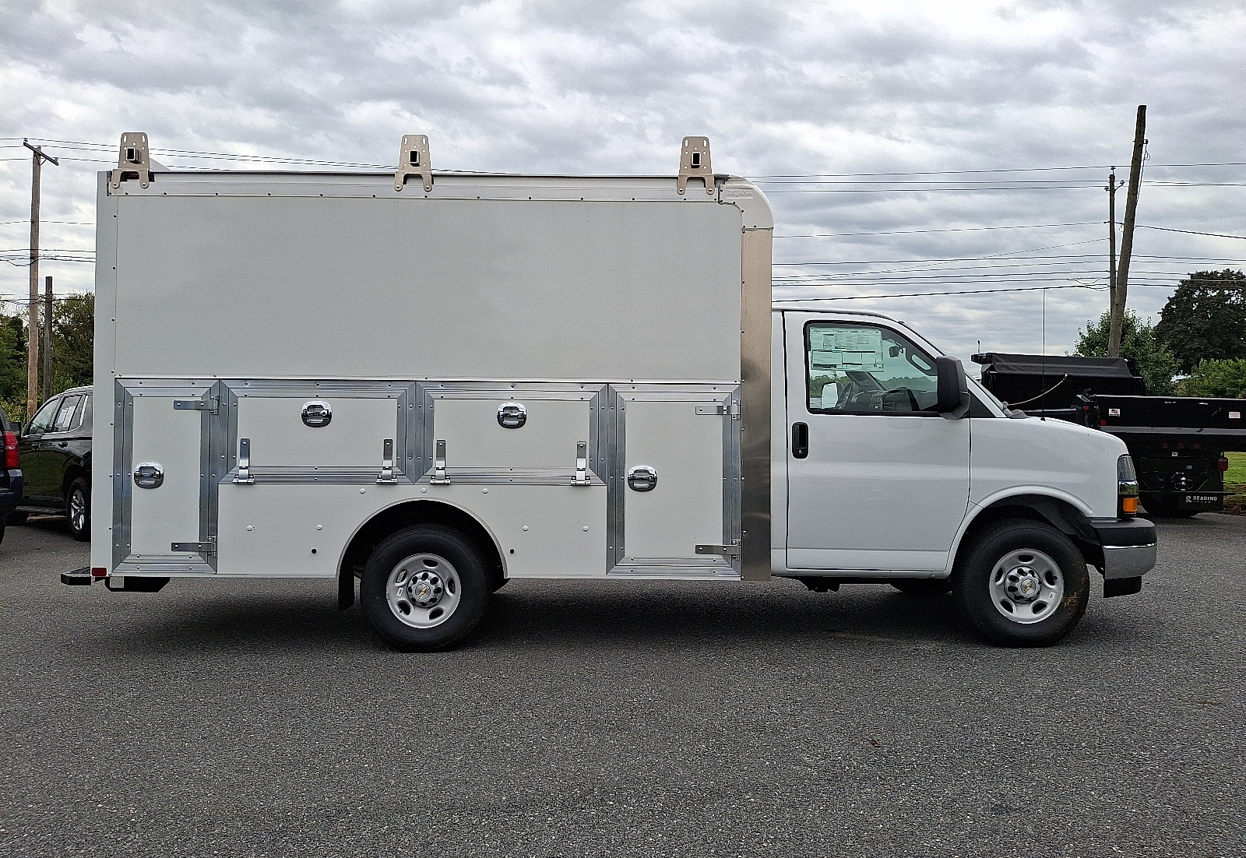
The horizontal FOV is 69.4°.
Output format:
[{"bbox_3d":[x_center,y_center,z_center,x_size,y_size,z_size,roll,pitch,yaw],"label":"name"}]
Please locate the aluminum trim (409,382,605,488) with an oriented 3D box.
[{"bbox_3d":[-0.639,0.036,5.145,1.105,0.600,0.045,0,-1,0],"label":"aluminum trim"}]

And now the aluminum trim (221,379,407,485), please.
[{"bbox_3d":[-1.749,0.014,5.145,1.100,0.600,0.045,0,-1,0],"label":"aluminum trim"}]

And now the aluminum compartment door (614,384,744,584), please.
[{"bbox_3d":[0.303,0.309,5.150,0.735,1.090,0.050,0,-1,0],"label":"aluminum compartment door"}]

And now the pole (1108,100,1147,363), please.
[{"bbox_3d":[12.700,-3.350,23.000,0.300,9.900,0.300,7,-1,0],"label":"pole"}]

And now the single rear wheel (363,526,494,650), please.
[{"bbox_3d":[-1.163,0.930,5.360,0.775,0.770,0.245,0,-1,0],"label":"single rear wheel"}]

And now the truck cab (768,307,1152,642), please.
[{"bbox_3d":[2.100,0.265,6.200,2.480,2.090,2.120,0,-1,0],"label":"truck cab"}]

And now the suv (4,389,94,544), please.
[{"bbox_3d":[-7.220,0.445,12.990,5.350,1.930,2.060,-1,-1,41],"label":"suv"}]

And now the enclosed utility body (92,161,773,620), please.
[{"bbox_3d":[-1.088,-0.265,6.210,3.890,2.400,2.170,0,-1,0],"label":"enclosed utility body"}]

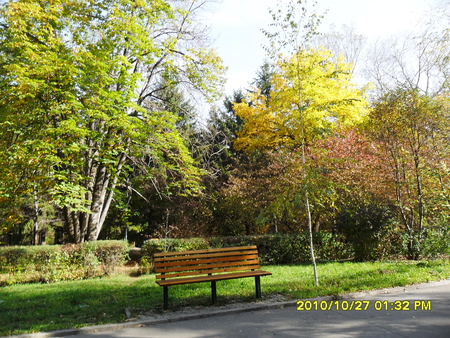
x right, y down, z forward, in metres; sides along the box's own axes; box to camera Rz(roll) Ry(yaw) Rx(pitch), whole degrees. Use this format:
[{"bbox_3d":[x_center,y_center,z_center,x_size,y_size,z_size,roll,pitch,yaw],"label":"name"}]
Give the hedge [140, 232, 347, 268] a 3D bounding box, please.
[{"bbox_3d":[0.675,2.406,10.490,5.984,0.900,1.000,-1,-8,-6],"label":"hedge"}]

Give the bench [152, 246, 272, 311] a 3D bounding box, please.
[{"bbox_3d":[-0.192,1.833,5.953,1.899,0.870,0.581,1,-8,-20],"label":"bench"}]

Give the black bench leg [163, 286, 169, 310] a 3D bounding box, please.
[{"bbox_3d":[-0.936,2.066,5.613,0.065,0.380,0.070,1,-8,-20],"label":"black bench leg"}]

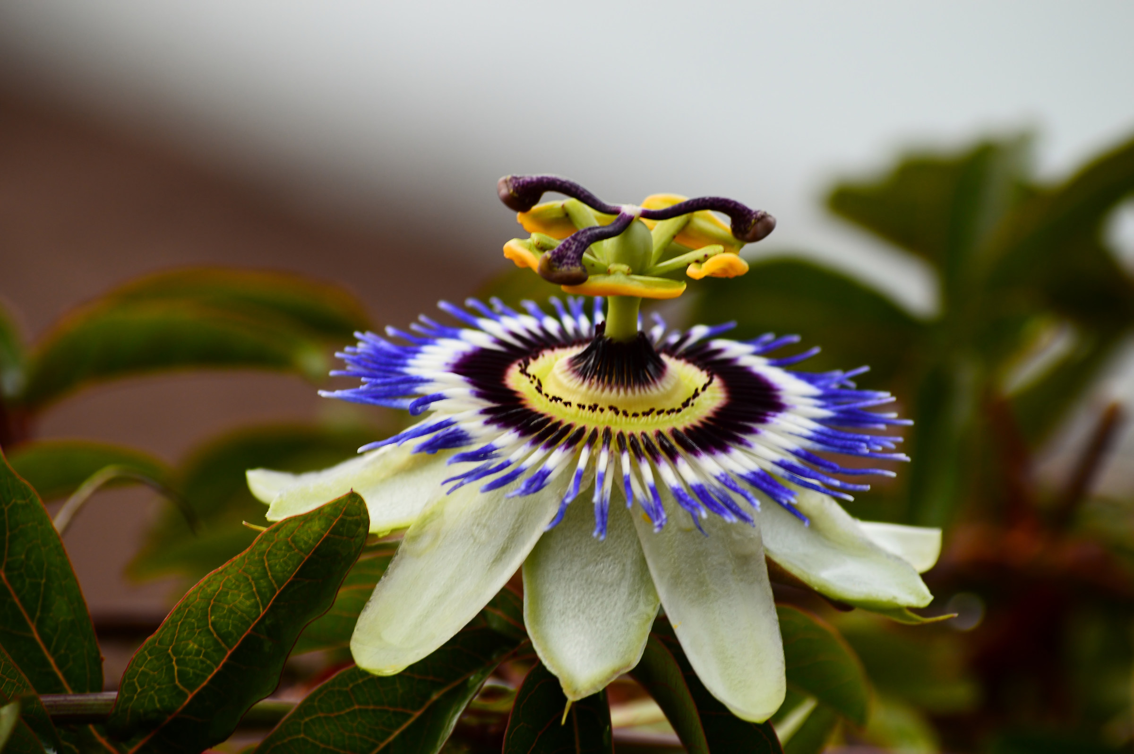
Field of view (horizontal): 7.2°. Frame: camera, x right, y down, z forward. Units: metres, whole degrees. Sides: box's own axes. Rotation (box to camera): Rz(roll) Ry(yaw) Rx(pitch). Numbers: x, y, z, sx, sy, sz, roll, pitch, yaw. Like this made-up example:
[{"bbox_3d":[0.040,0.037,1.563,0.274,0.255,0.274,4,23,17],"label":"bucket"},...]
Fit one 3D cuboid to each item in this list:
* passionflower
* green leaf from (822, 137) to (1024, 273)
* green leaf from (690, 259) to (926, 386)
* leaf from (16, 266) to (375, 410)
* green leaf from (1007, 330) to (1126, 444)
[{"bbox_3d":[0.004,0.002,1.100,0.083,0.048,0.082,3,23,-1],"label":"passionflower"},{"bbox_3d":[0.051,-0.024,1.260,0.028,0.010,0.017,-9,38,-2],"label":"green leaf"},{"bbox_3d":[0.032,-0.007,1.180,0.029,0.009,0.017,-3,34,0],"label":"green leaf"},{"bbox_3d":[-0.049,-0.005,1.190,0.046,0.011,0.018,-7,30,0],"label":"leaf"},{"bbox_3d":[0.068,0.001,1.220,0.018,0.007,0.009,-40,39,-4],"label":"green leaf"}]

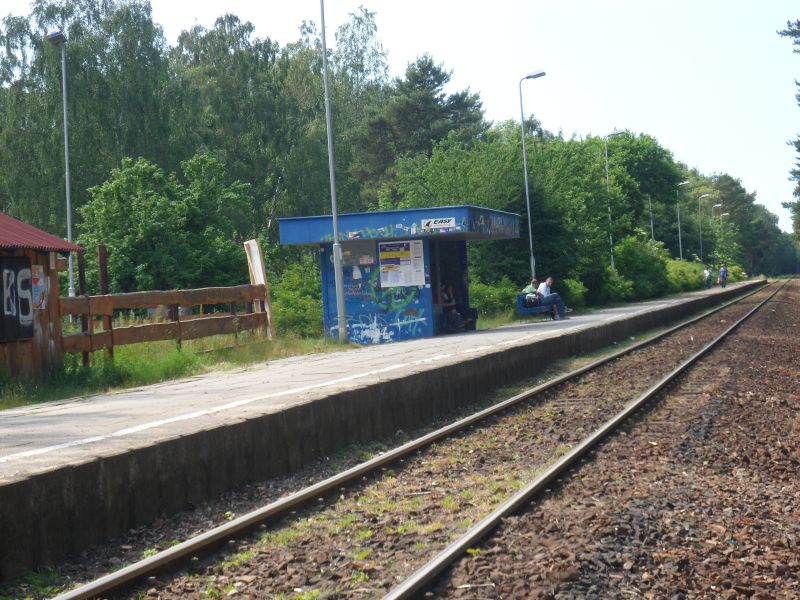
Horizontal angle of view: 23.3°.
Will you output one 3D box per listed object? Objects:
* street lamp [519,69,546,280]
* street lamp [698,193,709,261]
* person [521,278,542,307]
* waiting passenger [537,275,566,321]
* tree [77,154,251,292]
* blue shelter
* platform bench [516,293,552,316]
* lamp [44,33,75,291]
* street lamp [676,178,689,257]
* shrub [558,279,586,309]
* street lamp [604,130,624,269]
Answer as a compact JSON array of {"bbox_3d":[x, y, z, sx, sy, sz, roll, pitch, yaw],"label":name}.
[{"bbox_3d":[4.498,-3.448,62.559,0.940,7.770,0.300,-3,0,12],"label":"street lamp"},{"bbox_3d":[25.742,-5.043,164.149,0.940,7.800,0.300,-3,0,12],"label":"street lamp"},{"bbox_3d":[3.488,-0.003,49.311,0.820,1.060,0.550,-3,0,12],"label":"person"},{"bbox_3d":[3.843,-0.031,48.521,0.800,1.080,0.550,-3,0,12],"label":"waiting passenger"},{"bbox_3d":[-6.810,-1.384,56.884,5.000,5.550,4.800,-3,0,12],"label":"tree"},{"bbox_3d":[0.244,-0.505,41.501,3.900,2.550,6.750,-3,0,12],"label":"blue shelter"},{"bbox_3d":[3.370,0.181,48.700,0.580,0.750,2.100,-3,0,12],"label":"platform bench"},{"bbox_3d":[-7.834,-2.393,45.945,0.300,7.950,0.850,-3,0,32],"label":"lamp"},{"bbox_3d":[20.320,-4.615,138.213,0.940,7.750,0.300,-3,0,12],"label":"street lamp"},{"bbox_3d":[5.208,-0.094,58.375,0.930,1.080,1.000,-3,0,12],"label":"shrub"},{"bbox_3d":[9.983,-3.856,88.788,0.940,7.770,0.300,-3,0,12],"label":"street lamp"}]

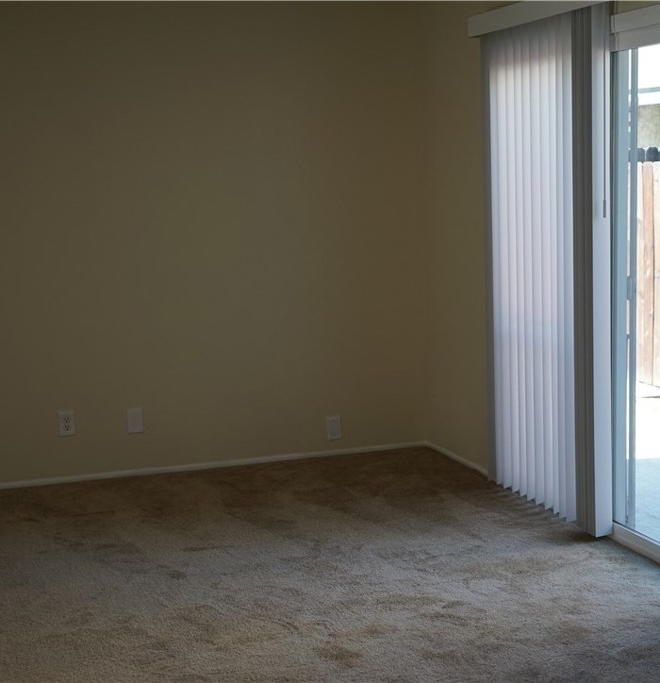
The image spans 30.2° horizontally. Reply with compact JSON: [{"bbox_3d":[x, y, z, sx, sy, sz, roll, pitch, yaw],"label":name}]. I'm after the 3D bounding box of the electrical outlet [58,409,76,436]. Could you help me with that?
[{"bbox_3d":[-1.227,0.381,5.710,0.070,0.115,0.010,-4,8,-18],"label":"electrical outlet"}]

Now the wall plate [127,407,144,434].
[{"bbox_3d":[-0.925,0.374,5.813,0.070,0.115,0.010,-4,8,-18],"label":"wall plate"}]

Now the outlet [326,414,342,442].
[{"bbox_3d":[0.021,0.433,6.145,0.070,0.115,0.010,-4,8,-18],"label":"outlet"}]

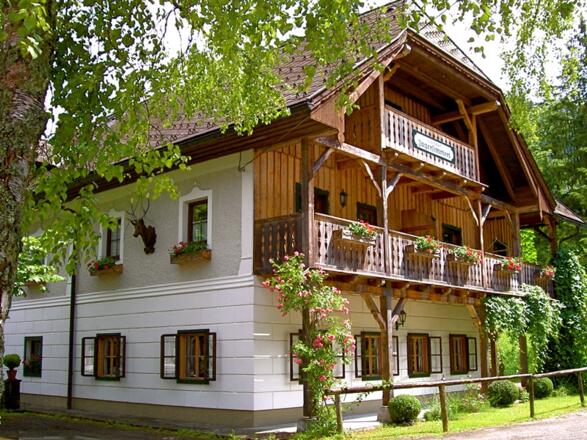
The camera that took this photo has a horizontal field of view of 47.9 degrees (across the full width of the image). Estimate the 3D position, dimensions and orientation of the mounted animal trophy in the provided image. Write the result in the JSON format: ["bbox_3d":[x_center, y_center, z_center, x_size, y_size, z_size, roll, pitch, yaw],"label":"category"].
[{"bbox_3d":[-3.818,0.167,16.643,0.780,1.400,0.660,-10,-15,41],"label":"mounted animal trophy"}]

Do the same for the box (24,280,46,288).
[{"bbox_3d":[-7.816,1.911,19.997,1.075,0.211,0.211,-10,-15,41],"label":"box"}]

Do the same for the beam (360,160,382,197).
[{"bbox_3d":[1.850,-0.951,15.464,0.140,1.080,0.140,-10,29,41],"label":"beam"}]

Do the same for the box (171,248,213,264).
[{"bbox_3d":[-2.371,0.866,15.269,1.190,0.211,0.211,-10,-15,41],"label":"box"}]

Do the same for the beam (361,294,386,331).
[{"bbox_3d":[1.819,2.080,14.809,0.150,0.150,1.100,-10,-56,41],"label":"beam"}]

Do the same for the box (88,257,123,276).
[{"bbox_3d":[-5.045,1.245,17.815,1.182,0.460,0.314,-10,-15,41],"label":"box"}]

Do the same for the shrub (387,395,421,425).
[{"bbox_3d":[2.348,4.051,14.200,0.680,0.649,0.680,0,-11,0],"label":"shrub"}]

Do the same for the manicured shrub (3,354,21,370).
[{"bbox_3d":[-8.207,4.144,19.297,0.471,0.429,0.471,-10,-15,41],"label":"manicured shrub"}]

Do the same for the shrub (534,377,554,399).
[{"bbox_3d":[7.714,5.201,20.628,0.760,0.710,0.760,-10,-15,41],"label":"shrub"}]

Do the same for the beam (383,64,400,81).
[{"bbox_3d":[2.519,-3.691,16.608,0.134,0.134,1.075,-10,29,41],"label":"beam"}]

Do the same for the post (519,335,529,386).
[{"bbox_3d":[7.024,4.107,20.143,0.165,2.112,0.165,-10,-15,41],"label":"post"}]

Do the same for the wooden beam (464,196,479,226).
[{"bbox_3d":[5.042,-0.212,18.838,0.126,0.994,0.126,-10,26,41],"label":"wooden beam"}]

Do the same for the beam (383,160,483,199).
[{"bbox_3d":[3.750,-1.035,17.657,0.200,0.200,5.050,-10,-15,41],"label":"beam"}]

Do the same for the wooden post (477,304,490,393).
[{"bbox_3d":[5.307,3.547,18.495,0.210,2.500,0.210,-10,-15,41],"label":"wooden post"}]

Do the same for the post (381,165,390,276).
[{"bbox_3d":[2.153,-0.031,15.416,0.134,2.630,0.134,-10,-15,41],"label":"post"}]

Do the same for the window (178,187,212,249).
[{"bbox_3d":[-2.331,0.000,15.803,1.151,1.569,0.167,-10,-15,41],"label":"window"}]

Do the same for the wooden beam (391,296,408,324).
[{"bbox_3d":[2.428,2.069,15.410,0.136,0.863,0.136,-10,-54,41],"label":"wooden beam"}]

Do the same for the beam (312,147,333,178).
[{"bbox_3d":[0.593,-1.256,14.030,0.136,0.881,0.136,-10,-59,41],"label":"beam"}]

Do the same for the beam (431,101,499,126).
[{"bbox_3d":[5.127,-3.163,19.870,2.249,0.241,0.188,-10,-15,41],"label":"beam"}]

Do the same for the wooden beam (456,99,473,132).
[{"bbox_3d":[5.096,-3.009,19.614,0.140,0.140,1.150,-10,-58,41],"label":"wooden beam"}]

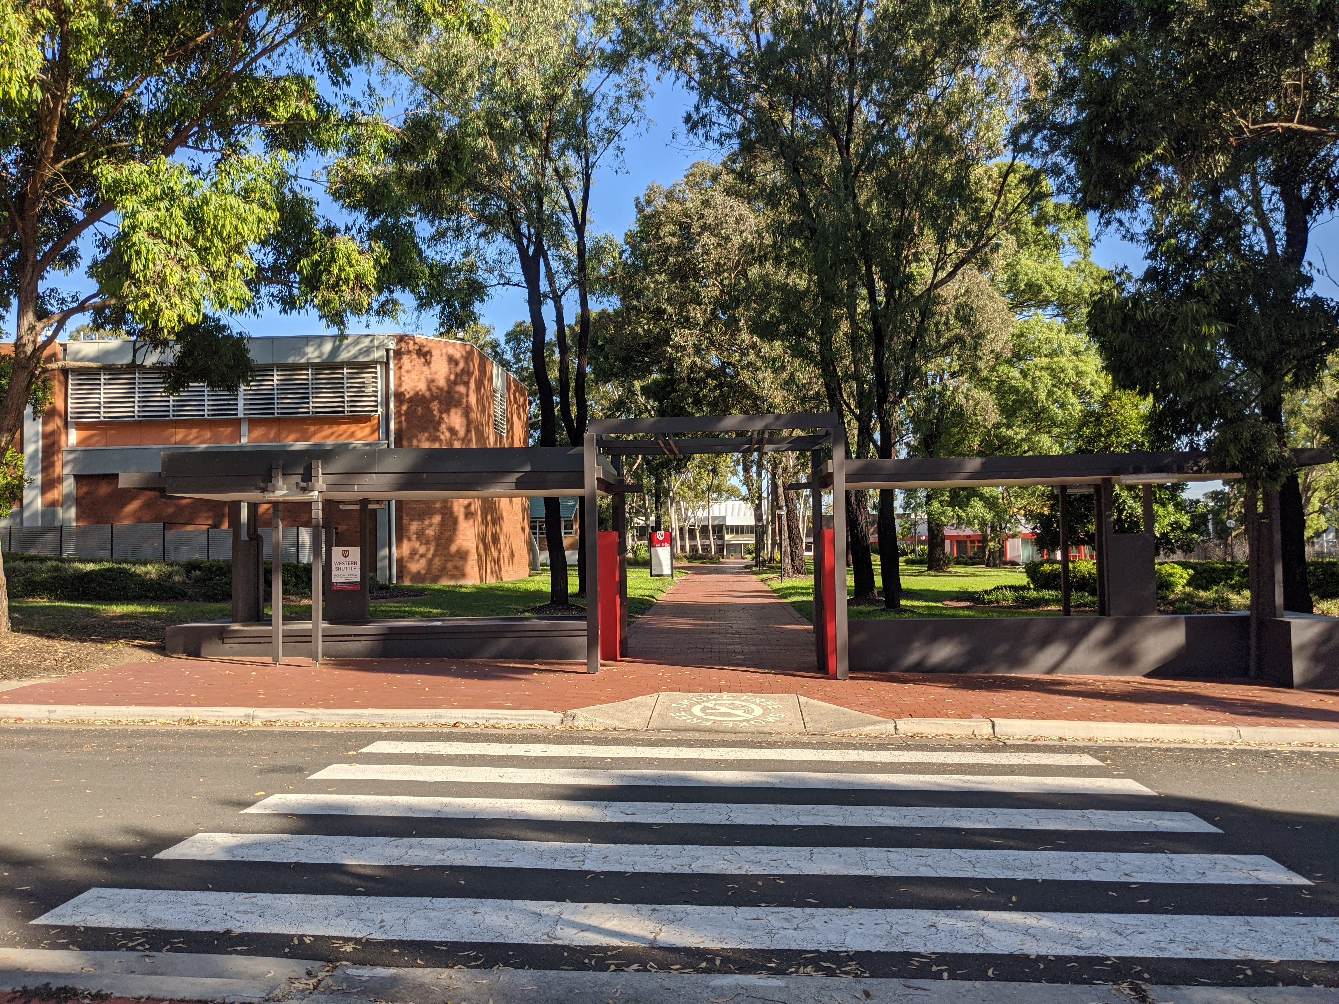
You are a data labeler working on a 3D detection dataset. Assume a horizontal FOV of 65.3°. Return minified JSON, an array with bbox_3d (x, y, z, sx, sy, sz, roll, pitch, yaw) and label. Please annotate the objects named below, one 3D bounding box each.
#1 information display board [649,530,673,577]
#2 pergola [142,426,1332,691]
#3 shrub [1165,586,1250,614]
[{"bbox_3d":[-0.397,2.639,52.800,1.180,2.450,0.150,-1,-2,5],"label":"information display board"},{"bbox_3d":[0.433,0.680,14.265,15.347,3.317,2.575,-1,-2,5],"label":"pergola"},{"bbox_3d":[12.613,2.294,24.500,2.050,0.580,1.100,-1,-2,5],"label":"shrub"}]

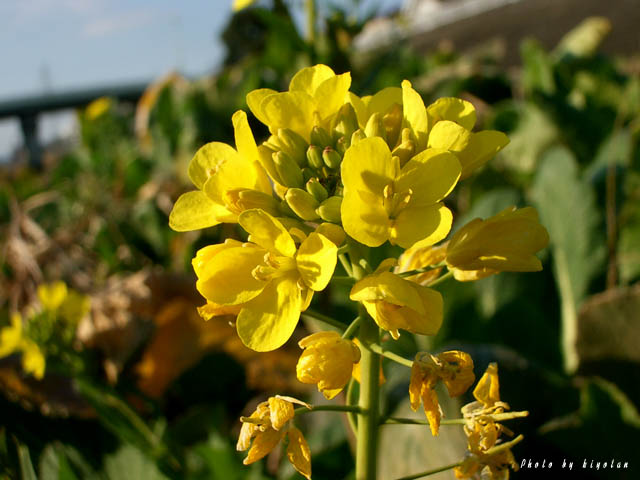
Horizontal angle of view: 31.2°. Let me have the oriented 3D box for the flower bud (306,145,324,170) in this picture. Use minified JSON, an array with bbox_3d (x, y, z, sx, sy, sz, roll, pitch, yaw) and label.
[{"bbox_3d":[-0.001,-0.014,0.199,0.003,0.005,0.003,-19,30,0],"label":"flower bud"}]

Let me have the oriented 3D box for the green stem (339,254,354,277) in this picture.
[{"bbox_3d":[0.005,0.004,0.205,0.001,0.005,0.001,-27,15,0],"label":"green stem"}]

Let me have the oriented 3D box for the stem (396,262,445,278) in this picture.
[{"bbox_3d":[0.017,0.005,0.191,0.009,0.001,0.001,-16,0,6],"label":"stem"}]

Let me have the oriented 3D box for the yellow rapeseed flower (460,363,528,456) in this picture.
[{"bbox_3d":[0.029,0.028,0.190,0.010,0.015,0.010,4,6,37],"label":"yellow rapeseed flower"}]

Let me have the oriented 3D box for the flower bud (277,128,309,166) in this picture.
[{"bbox_3d":[-0.005,-0.015,0.189,0.004,0.007,0.004,-37,27,0],"label":"flower bud"}]

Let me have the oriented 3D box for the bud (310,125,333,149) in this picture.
[{"bbox_3d":[0.000,-0.018,0.201,0.004,0.006,0.004,-27,25,0],"label":"bud"}]

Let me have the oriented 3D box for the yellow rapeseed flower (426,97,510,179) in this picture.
[{"bbox_3d":[0.025,-0.017,0.196,0.013,0.013,0.011,-4,-22,-35],"label":"yellow rapeseed flower"}]

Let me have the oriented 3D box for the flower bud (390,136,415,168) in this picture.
[{"bbox_3d":[0.015,-0.015,0.203,0.003,0.006,0.003,31,15,0],"label":"flower bud"}]

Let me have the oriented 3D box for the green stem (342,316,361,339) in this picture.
[{"bbox_3d":[0.006,0.016,0.203,0.001,0.006,0.001,38,-25,0],"label":"green stem"}]

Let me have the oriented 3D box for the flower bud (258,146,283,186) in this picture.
[{"bbox_3d":[-0.008,-0.013,0.200,0.004,0.009,0.004,-33,25,0],"label":"flower bud"}]

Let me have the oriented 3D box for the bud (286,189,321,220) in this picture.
[{"bbox_3d":[-0.003,-0.006,0.195,0.007,0.004,0.004,31,0,-35],"label":"bud"}]

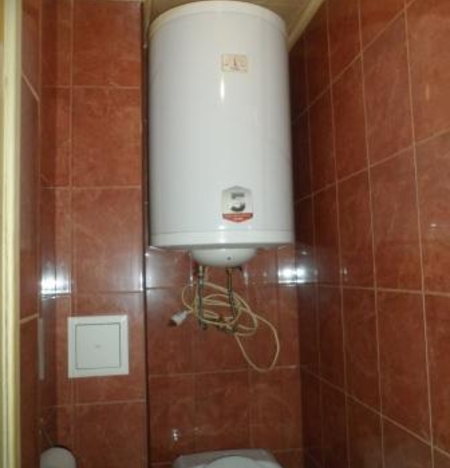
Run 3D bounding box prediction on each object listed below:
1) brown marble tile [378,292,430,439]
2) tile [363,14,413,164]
[{"bbox_3d":[0.397,0.279,1.004,0.010,0.301,0.199,-1,-5,-10],"label":"brown marble tile"},{"bbox_3d":[0.379,-0.325,1.052,0.010,0.301,0.199,-1,-5,-10],"label":"tile"}]

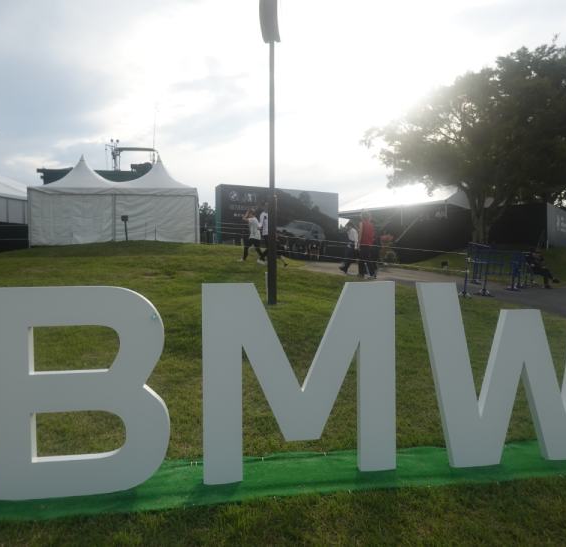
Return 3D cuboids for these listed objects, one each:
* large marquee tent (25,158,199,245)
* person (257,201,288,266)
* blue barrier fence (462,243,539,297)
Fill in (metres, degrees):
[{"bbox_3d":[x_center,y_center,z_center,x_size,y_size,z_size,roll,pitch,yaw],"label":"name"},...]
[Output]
[{"bbox_3d":[-8.060,-3.607,22.865,7.500,4.760,3.750,-1,2,-8],"label":"large marquee tent"},{"bbox_3d":[-0.268,-1.063,12.200,0.750,1.740,0.520,0,2,15],"label":"person"},{"bbox_3d":[5.419,-0.087,11.300,0.850,1.120,2.800,2,3,45],"label":"blue barrier fence"}]

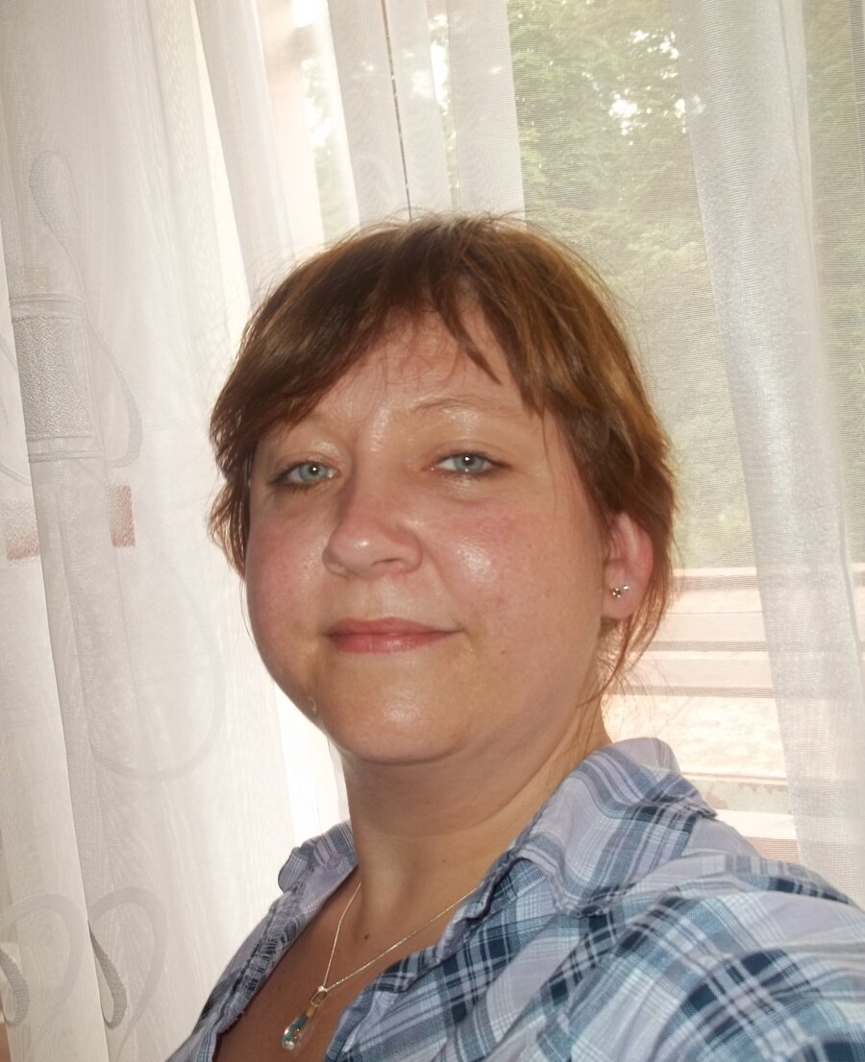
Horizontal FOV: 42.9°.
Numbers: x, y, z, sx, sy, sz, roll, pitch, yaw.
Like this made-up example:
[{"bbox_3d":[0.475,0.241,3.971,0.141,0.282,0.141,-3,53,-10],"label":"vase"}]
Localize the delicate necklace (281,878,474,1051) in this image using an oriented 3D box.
[{"bbox_3d":[0.002,0.155,0.505,0.160,0.120,0.130,-4,-6,-43],"label":"delicate necklace"}]

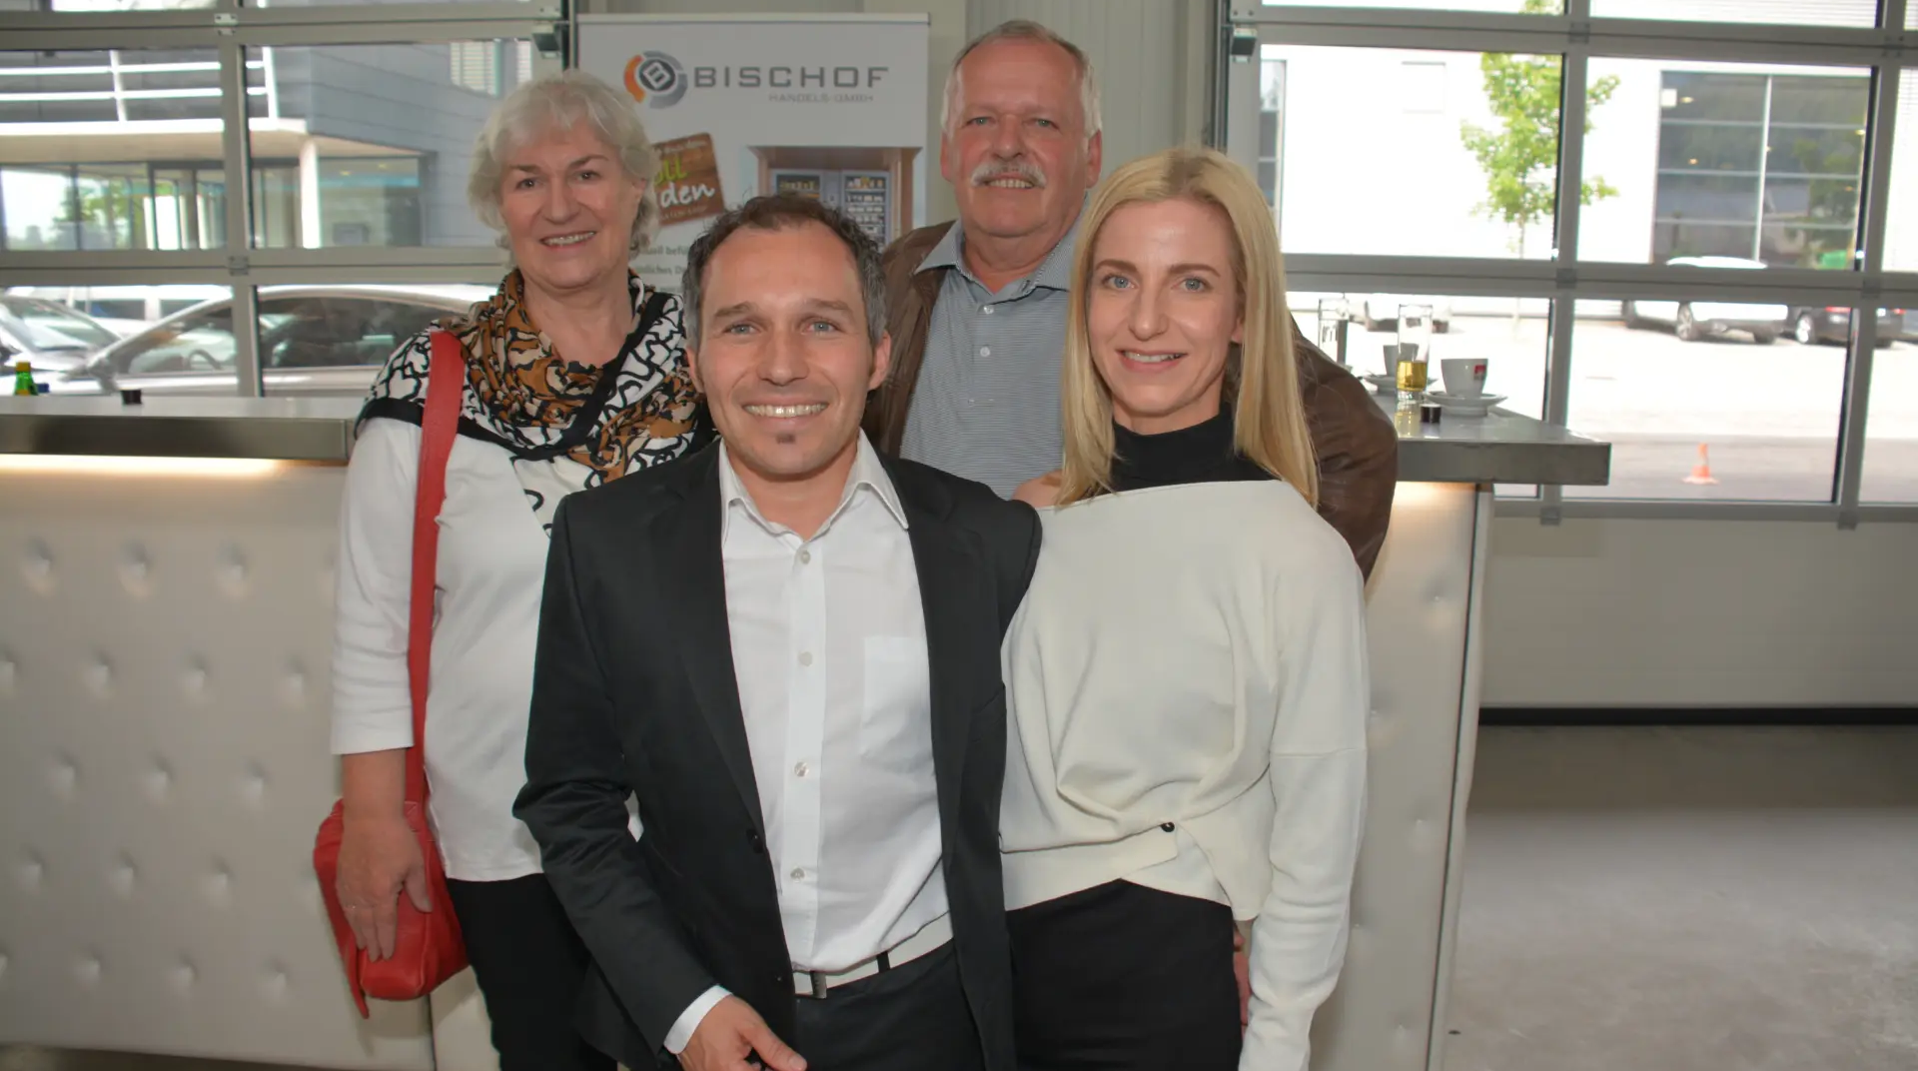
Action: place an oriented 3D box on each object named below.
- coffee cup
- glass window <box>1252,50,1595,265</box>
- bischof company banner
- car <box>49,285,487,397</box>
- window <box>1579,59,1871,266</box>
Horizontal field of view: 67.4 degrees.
[{"bbox_3d":[0.904,-0.283,2.570,0.085,0.070,0.100,1,10,0],"label":"coffee cup"},{"bbox_3d":[1.449,-1.201,4.529,0.980,0.640,0.060,1,10,0],"label":"glass window"},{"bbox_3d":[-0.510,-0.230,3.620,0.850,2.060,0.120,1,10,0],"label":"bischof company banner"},{"bbox_3d":[-3.900,-0.827,8.809,4.500,1.450,1.800,1,10,0],"label":"car"},{"bbox_3d":[2.419,-1.173,4.551,0.940,0.640,0.060,1,10,0],"label":"window"}]

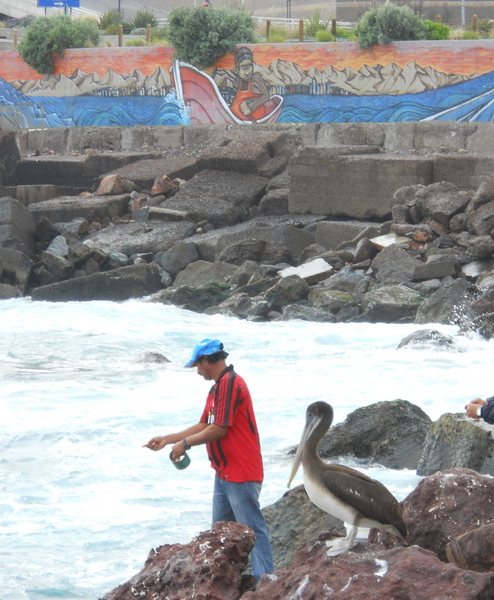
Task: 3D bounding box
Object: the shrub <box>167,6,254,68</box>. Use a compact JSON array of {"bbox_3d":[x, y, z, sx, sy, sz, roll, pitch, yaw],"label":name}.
[{"bbox_3d":[-1.137,-8.180,96.500,2.650,1.900,2.100,0,2,0],"label":"shrub"}]

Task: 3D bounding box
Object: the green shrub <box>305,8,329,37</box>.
[{"bbox_3d":[2.065,-8.185,92.000,0.654,0.921,0.620,0,2,0],"label":"green shrub"}]

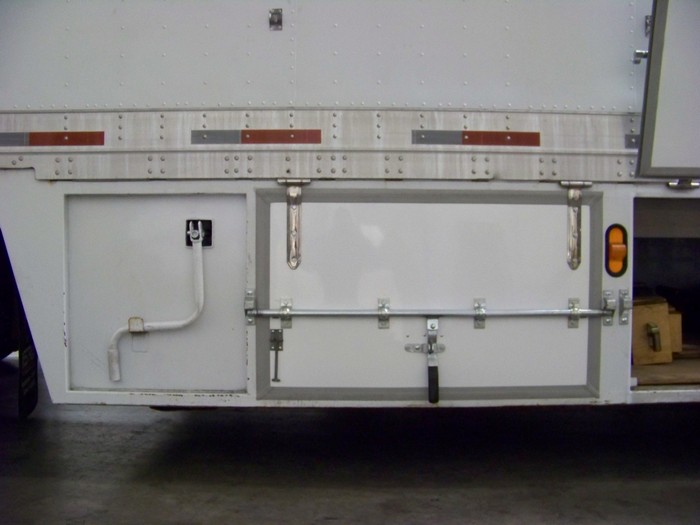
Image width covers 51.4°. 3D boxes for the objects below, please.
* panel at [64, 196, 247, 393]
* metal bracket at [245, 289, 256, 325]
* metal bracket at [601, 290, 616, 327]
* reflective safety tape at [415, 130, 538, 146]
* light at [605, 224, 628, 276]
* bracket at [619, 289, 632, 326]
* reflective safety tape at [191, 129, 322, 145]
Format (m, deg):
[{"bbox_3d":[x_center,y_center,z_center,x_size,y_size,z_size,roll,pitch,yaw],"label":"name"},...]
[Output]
[{"bbox_3d":[-0.682,0.106,2.555,0.659,0.701,0.030,0,2,-1],"label":"panel"},{"bbox_3d":[-0.348,0.158,2.534,0.036,0.132,0.038,0,2,-1],"label":"metal bracket"},{"bbox_3d":[0.926,0.165,2.558,0.037,0.131,0.038,0,2,-1],"label":"metal bracket"},{"bbox_3d":[0.442,-0.435,2.531,0.458,0.051,0.004,0,2,-1],"label":"reflective safety tape"},{"bbox_3d":[0.953,-0.040,2.560,0.085,0.194,0.040,0,2,-1],"label":"light"},{"bbox_3d":[0.984,0.163,2.559,0.036,0.130,0.038,0,2,-1],"label":"bracket"},{"bbox_3d":[-0.325,-0.437,2.516,0.457,0.051,0.004,0,2,-1],"label":"reflective safety tape"}]

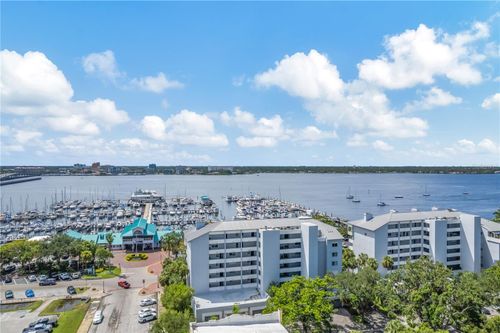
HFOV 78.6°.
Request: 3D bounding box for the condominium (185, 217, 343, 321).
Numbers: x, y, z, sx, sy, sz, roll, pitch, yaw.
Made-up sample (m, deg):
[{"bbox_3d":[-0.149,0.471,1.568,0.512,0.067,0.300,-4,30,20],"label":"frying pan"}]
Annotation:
[{"bbox_3d":[3.900,30.700,97.000,47.000,25.500,22.000,0,0,-9],"label":"condominium"}]

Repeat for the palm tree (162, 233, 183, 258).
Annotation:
[{"bbox_3d":[-36.204,36.350,140.491,8.000,11.300,8.000,0,0,-16],"label":"palm tree"}]

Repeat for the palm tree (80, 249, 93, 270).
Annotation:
[{"bbox_3d":[-66.029,37.950,123.335,4.500,8.100,4.500,0,0,-16],"label":"palm tree"}]

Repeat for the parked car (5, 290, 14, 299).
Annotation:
[{"bbox_3d":[-80.500,42.750,102.300,1.850,1.500,4.600,0,0,-41],"label":"parked car"}]

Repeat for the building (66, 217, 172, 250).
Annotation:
[{"bbox_3d":[-67.500,35.900,160.500,51.000,12.200,25.000,0,0,-16],"label":"building"}]

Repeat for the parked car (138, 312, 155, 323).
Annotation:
[{"bbox_3d":[-28.129,41.175,84.221,4.700,1.650,1.870,0,0,-34],"label":"parked car"}]

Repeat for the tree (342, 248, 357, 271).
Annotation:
[{"bbox_3d":[36.816,36.350,113.000,4.800,11.300,4.800,0,0,0],"label":"tree"}]

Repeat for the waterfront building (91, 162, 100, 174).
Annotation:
[{"bbox_3d":[-700.000,10.500,1400.000,36.000,54.000,32.000,0,0,-12],"label":"waterfront building"}]

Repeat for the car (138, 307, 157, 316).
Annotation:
[{"bbox_3d":[-29.114,41.250,87.257,4.700,1.500,1.850,0,0,-34],"label":"car"}]

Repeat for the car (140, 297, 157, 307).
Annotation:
[{"bbox_3d":[-32.000,42.750,96.400,4.800,1.500,1.850,0,0,-25],"label":"car"}]

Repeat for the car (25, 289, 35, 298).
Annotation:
[{"bbox_3d":[-74.400,42.750,103.400,1.850,1.500,4.500,0,0,-41],"label":"car"}]

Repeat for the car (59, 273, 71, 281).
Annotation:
[{"bbox_3d":[-69.524,41.175,114.833,1.880,1.650,4.700,0,0,-42],"label":"car"}]

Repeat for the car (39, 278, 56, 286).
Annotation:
[{"bbox_3d":[-74.100,42.600,112.300,5.100,1.750,1.950,0,0,-9],"label":"car"}]

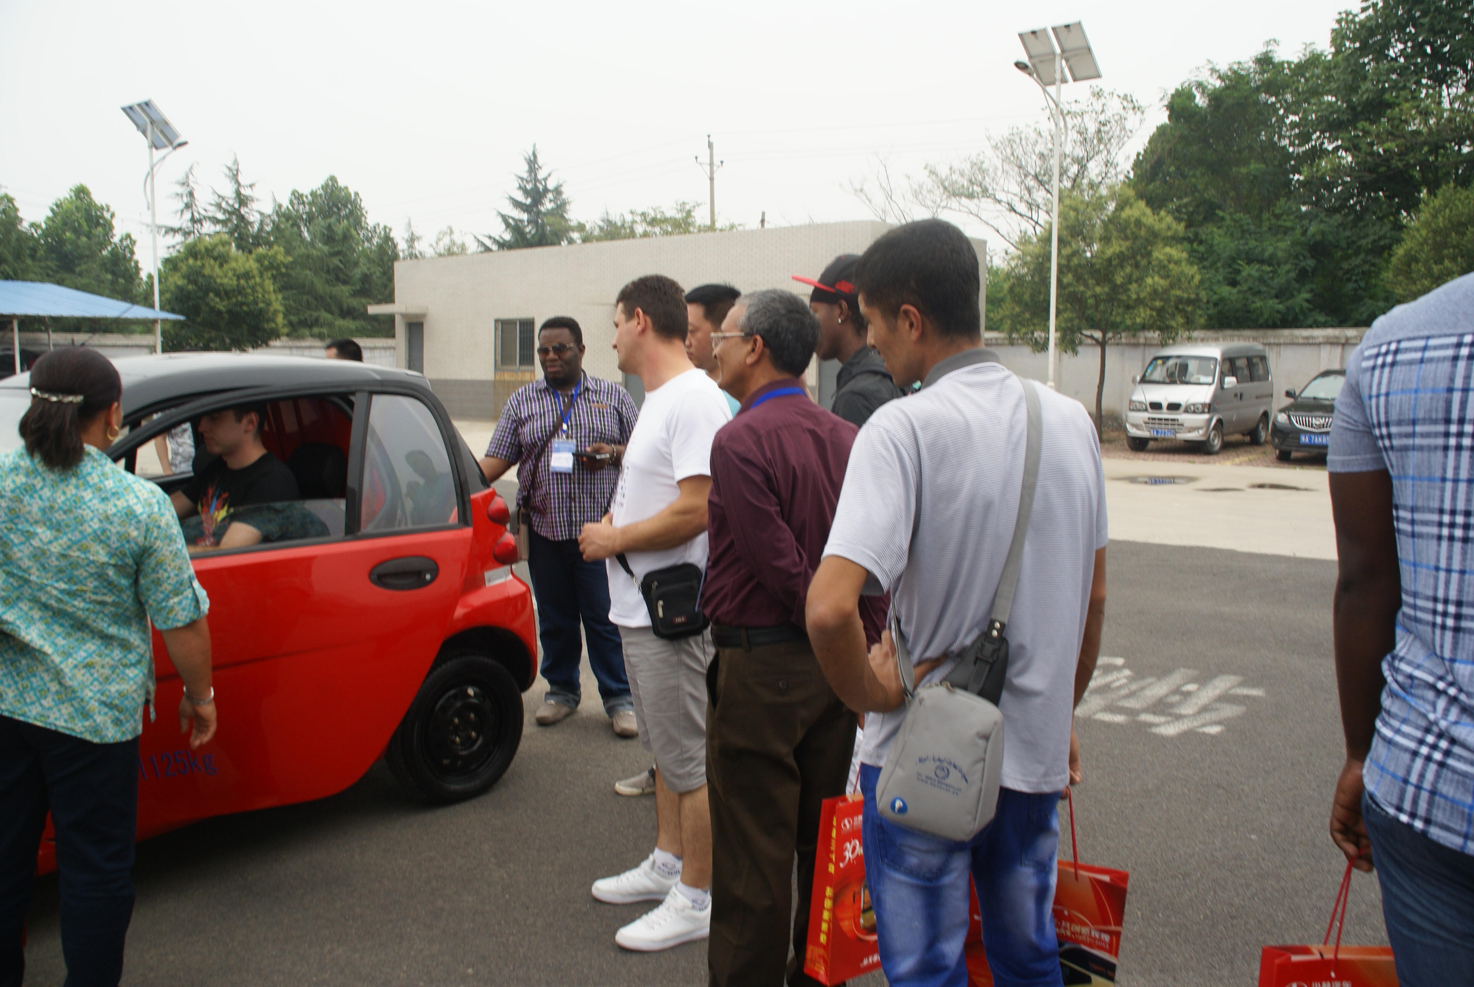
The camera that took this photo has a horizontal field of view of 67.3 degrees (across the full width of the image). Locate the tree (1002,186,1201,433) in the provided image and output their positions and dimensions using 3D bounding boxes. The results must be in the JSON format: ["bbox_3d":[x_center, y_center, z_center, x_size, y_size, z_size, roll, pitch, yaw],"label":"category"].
[{"bbox_3d":[7.451,-3.628,22.278,3.900,5.200,3.900,5,8,38],"label":"tree"}]

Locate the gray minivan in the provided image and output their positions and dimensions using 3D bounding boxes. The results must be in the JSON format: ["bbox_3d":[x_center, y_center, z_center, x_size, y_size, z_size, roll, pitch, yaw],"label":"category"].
[{"bbox_3d":[8.802,-1.840,20.818,1.600,1.920,3.720,6,8,41],"label":"gray minivan"}]

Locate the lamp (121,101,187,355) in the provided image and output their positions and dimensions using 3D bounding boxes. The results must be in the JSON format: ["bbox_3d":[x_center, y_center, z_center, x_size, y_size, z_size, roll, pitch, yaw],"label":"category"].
[{"bbox_3d":[-13.015,-5.076,25.002,1.450,7.500,1.050,3,7,25],"label":"lamp"}]

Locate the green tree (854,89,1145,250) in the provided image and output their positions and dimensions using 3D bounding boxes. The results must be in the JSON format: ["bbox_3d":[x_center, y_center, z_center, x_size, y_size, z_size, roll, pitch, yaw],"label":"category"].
[{"bbox_3d":[7.008,-6.431,29.600,7.400,9.100,7.000,5,8,38],"label":"green tree"}]

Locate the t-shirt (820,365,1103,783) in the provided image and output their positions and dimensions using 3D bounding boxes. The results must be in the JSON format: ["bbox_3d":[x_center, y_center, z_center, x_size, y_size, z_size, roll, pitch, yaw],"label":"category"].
[{"bbox_3d":[0.413,0.137,2.000,0.500,0.770,0.310,-2,7,-18],"label":"t-shirt"}]

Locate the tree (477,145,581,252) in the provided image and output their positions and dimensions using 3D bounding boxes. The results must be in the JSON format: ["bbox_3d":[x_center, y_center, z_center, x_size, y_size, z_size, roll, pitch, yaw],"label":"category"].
[{"bbox_3d":[-8.931,-9.552,48.615,5.500,11.200,5.500,0,6,0],"label":"tree"}]

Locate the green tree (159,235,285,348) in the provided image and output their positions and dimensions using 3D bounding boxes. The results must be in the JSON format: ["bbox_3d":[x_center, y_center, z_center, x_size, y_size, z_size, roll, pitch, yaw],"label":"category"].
[{"bbox_3d":[-13.011,-4.114,28.119,2.950,4.800,2.950,-3,7,-25],"label":"green tree"}]

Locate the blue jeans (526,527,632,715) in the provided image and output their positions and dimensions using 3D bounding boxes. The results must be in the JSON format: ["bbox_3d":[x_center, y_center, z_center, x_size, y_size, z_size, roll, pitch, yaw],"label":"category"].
[{"bbox_3d":[-0.667,0.512,4.696,0.470,0.900,0.300,0,6,0],"label":"blue jeans"}]

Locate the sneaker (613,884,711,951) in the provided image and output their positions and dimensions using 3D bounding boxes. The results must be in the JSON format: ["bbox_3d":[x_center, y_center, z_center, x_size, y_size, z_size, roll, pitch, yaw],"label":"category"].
[{"bbox_3d":[-0.187,1.099,2.873,0.285,0.120,0.105,-3,7,-25],"label":"sneaker"}]

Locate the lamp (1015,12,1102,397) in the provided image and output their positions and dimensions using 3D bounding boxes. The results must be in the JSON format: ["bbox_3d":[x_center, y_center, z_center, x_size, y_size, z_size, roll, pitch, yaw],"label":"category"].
[{"bbox_3d":[5.023,-4.190,18.521,1.150,7.150,2.250,5,8,38],"label":"lamp"}]

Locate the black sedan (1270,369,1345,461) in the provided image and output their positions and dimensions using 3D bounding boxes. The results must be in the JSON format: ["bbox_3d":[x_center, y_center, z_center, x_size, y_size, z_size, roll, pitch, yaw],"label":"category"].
[{"bbox_3d":[10.463,-1.332,18.836,1.740,1.460,4.550,5,8,38],"label":"black sedan"}]

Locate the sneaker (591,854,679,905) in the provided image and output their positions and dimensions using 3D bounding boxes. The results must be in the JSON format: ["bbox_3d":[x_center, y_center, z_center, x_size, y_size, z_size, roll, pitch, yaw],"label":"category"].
[{"bbox_3d":[-0.279,1.074,3.093,0.285,0.120,0.105,-1,7,-10],"label":"sneaker"}]

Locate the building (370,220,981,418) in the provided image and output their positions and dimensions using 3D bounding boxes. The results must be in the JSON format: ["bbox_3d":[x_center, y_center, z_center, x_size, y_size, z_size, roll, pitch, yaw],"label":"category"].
[{"bbox_3d":[-2.102,-4.089,29.148,16.072,4.430,5.790,5,8,38],"label":"building"}]

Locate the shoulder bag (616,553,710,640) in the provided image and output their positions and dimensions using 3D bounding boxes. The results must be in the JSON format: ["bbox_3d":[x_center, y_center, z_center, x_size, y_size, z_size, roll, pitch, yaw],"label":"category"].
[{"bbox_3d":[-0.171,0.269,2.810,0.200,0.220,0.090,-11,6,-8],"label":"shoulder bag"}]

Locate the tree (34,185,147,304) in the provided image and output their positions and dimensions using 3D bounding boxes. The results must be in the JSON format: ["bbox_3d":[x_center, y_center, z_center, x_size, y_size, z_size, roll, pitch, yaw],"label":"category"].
[{"bbox_3d":[-24.632,-7.486,42.275,4.100,8.400,4.100,-4,7,-30],"label":"tree"}]

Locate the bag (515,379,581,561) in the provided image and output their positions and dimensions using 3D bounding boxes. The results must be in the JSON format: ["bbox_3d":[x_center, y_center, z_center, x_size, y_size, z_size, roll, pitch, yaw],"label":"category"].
[{"bbox_3d":[-0.813,-0.084,4.720,0.300,0.780,0.260,2,7,11],"label":"bag"}]

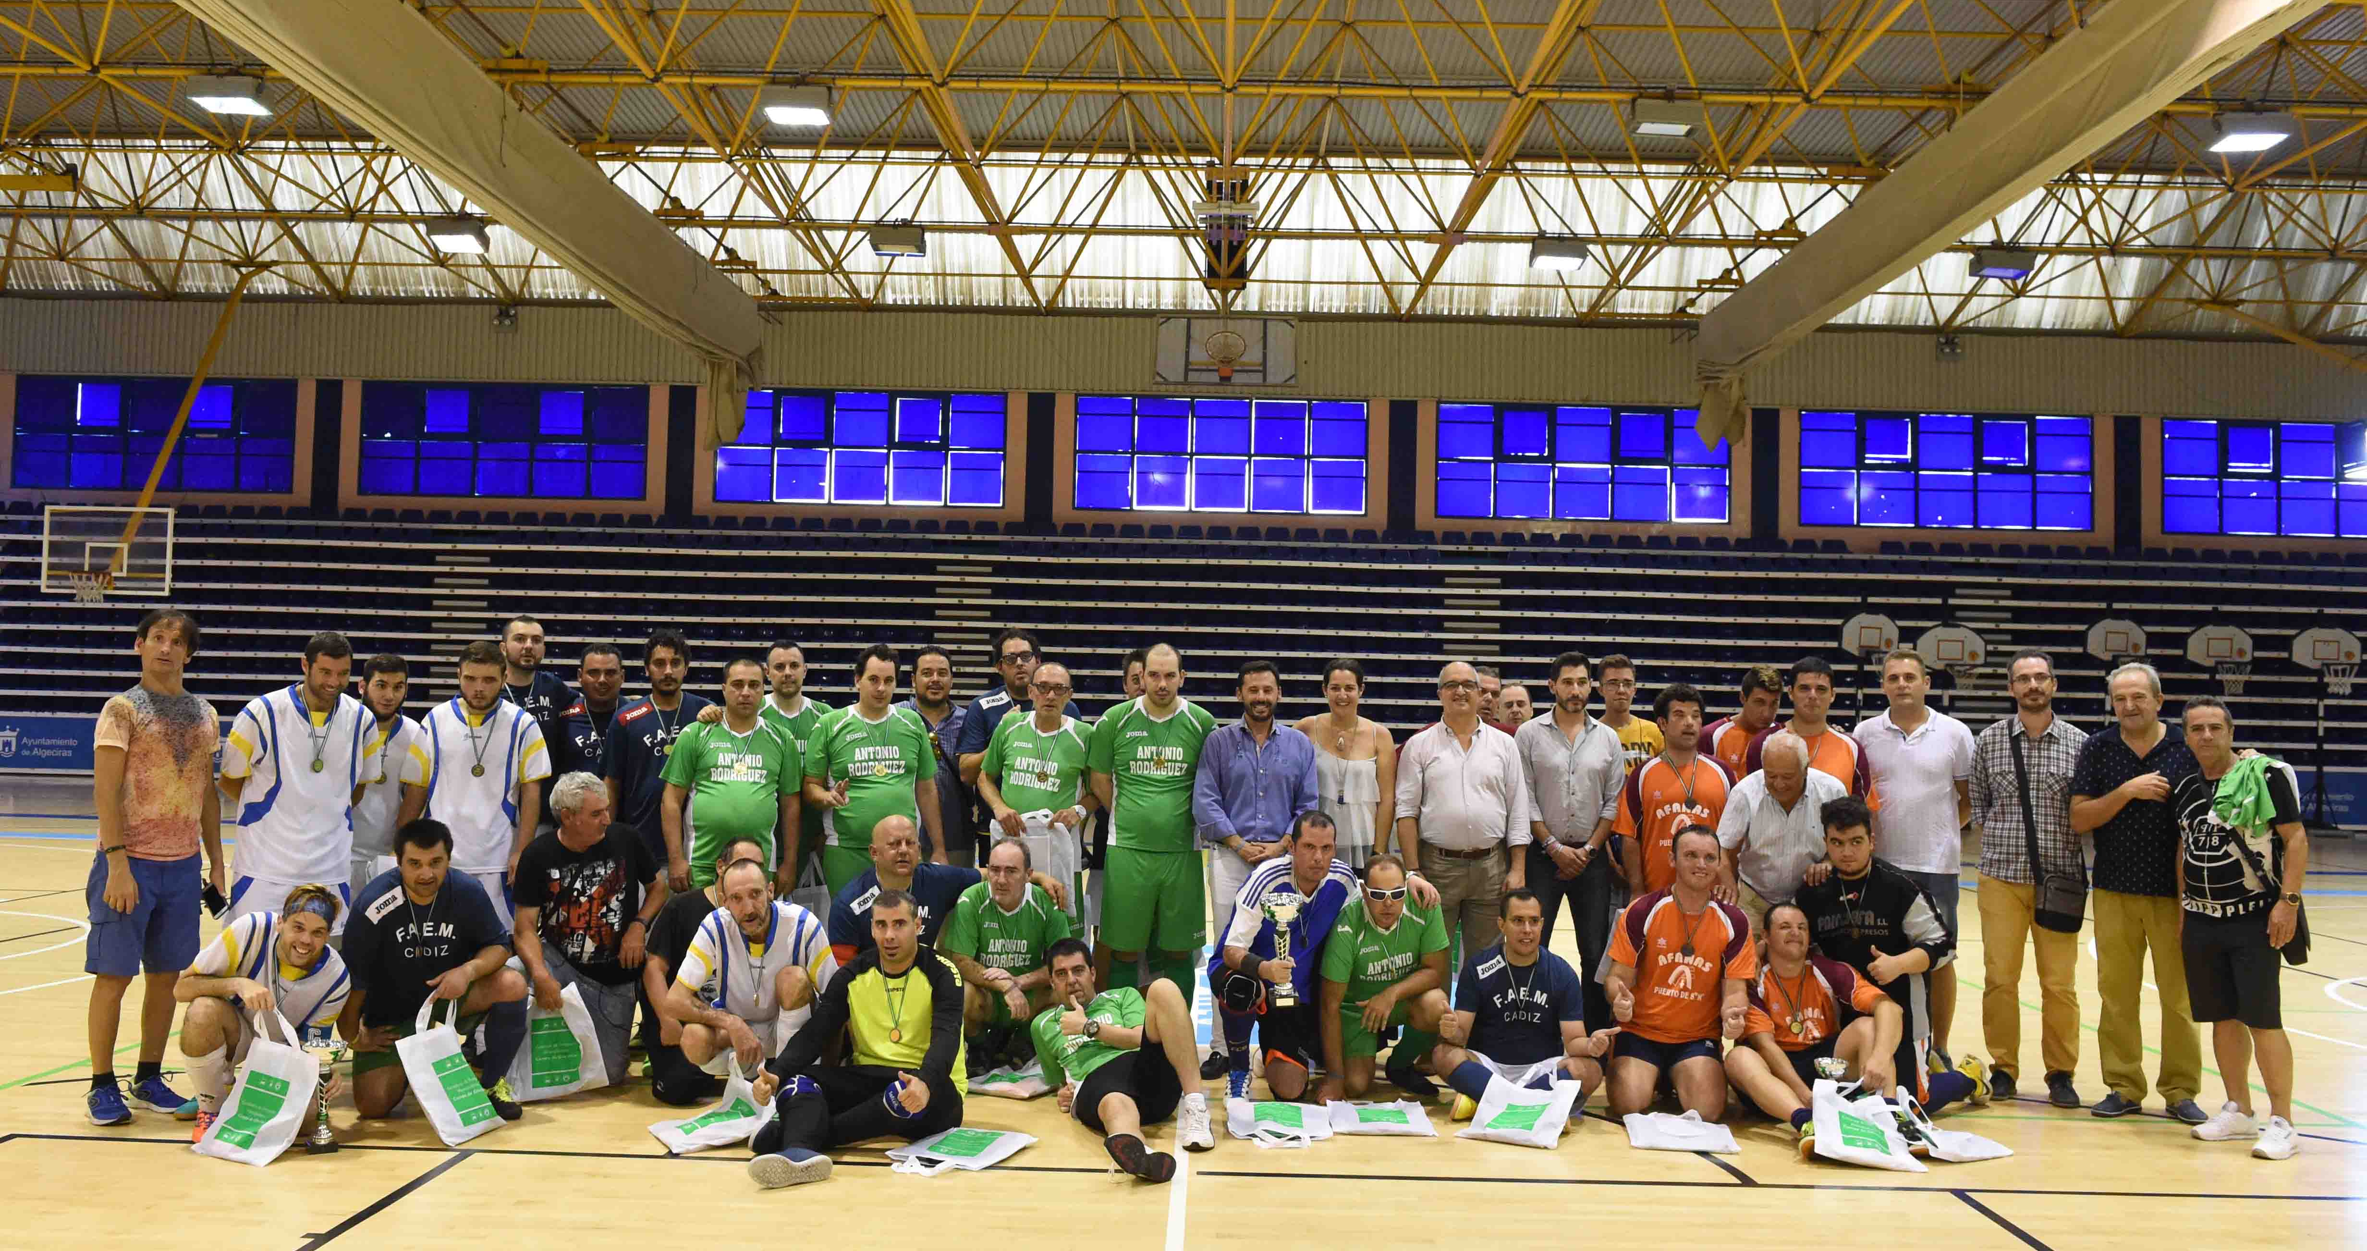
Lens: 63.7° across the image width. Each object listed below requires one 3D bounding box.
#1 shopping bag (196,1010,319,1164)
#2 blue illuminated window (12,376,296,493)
[{"bbox_3d":[-3.048,1.525,6.300,0.340,0.460,0.110,9,-33,22],"label":"shopping bag"},{"bbox_3d":[-17.368,-3.213,32.159,4.707,1.876,0.150,1,-2,1],"label":"blue illuminated window"}]

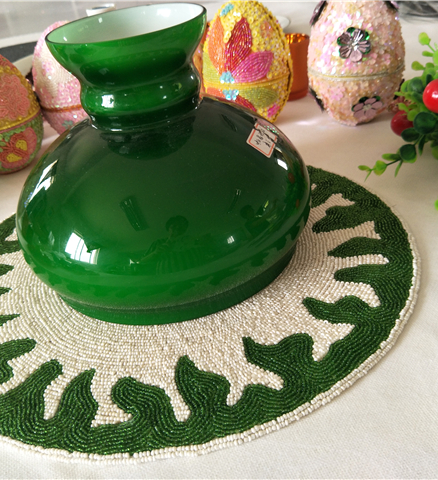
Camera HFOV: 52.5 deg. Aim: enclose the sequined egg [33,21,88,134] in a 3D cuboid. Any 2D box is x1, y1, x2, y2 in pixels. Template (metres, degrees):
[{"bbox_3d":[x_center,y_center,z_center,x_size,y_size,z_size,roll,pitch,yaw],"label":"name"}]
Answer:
[{"bbox_3d":[-0.163,-0.180,0.531,0.103,0.146,0.103,-9,35,0],"label":"sequined egg"}]

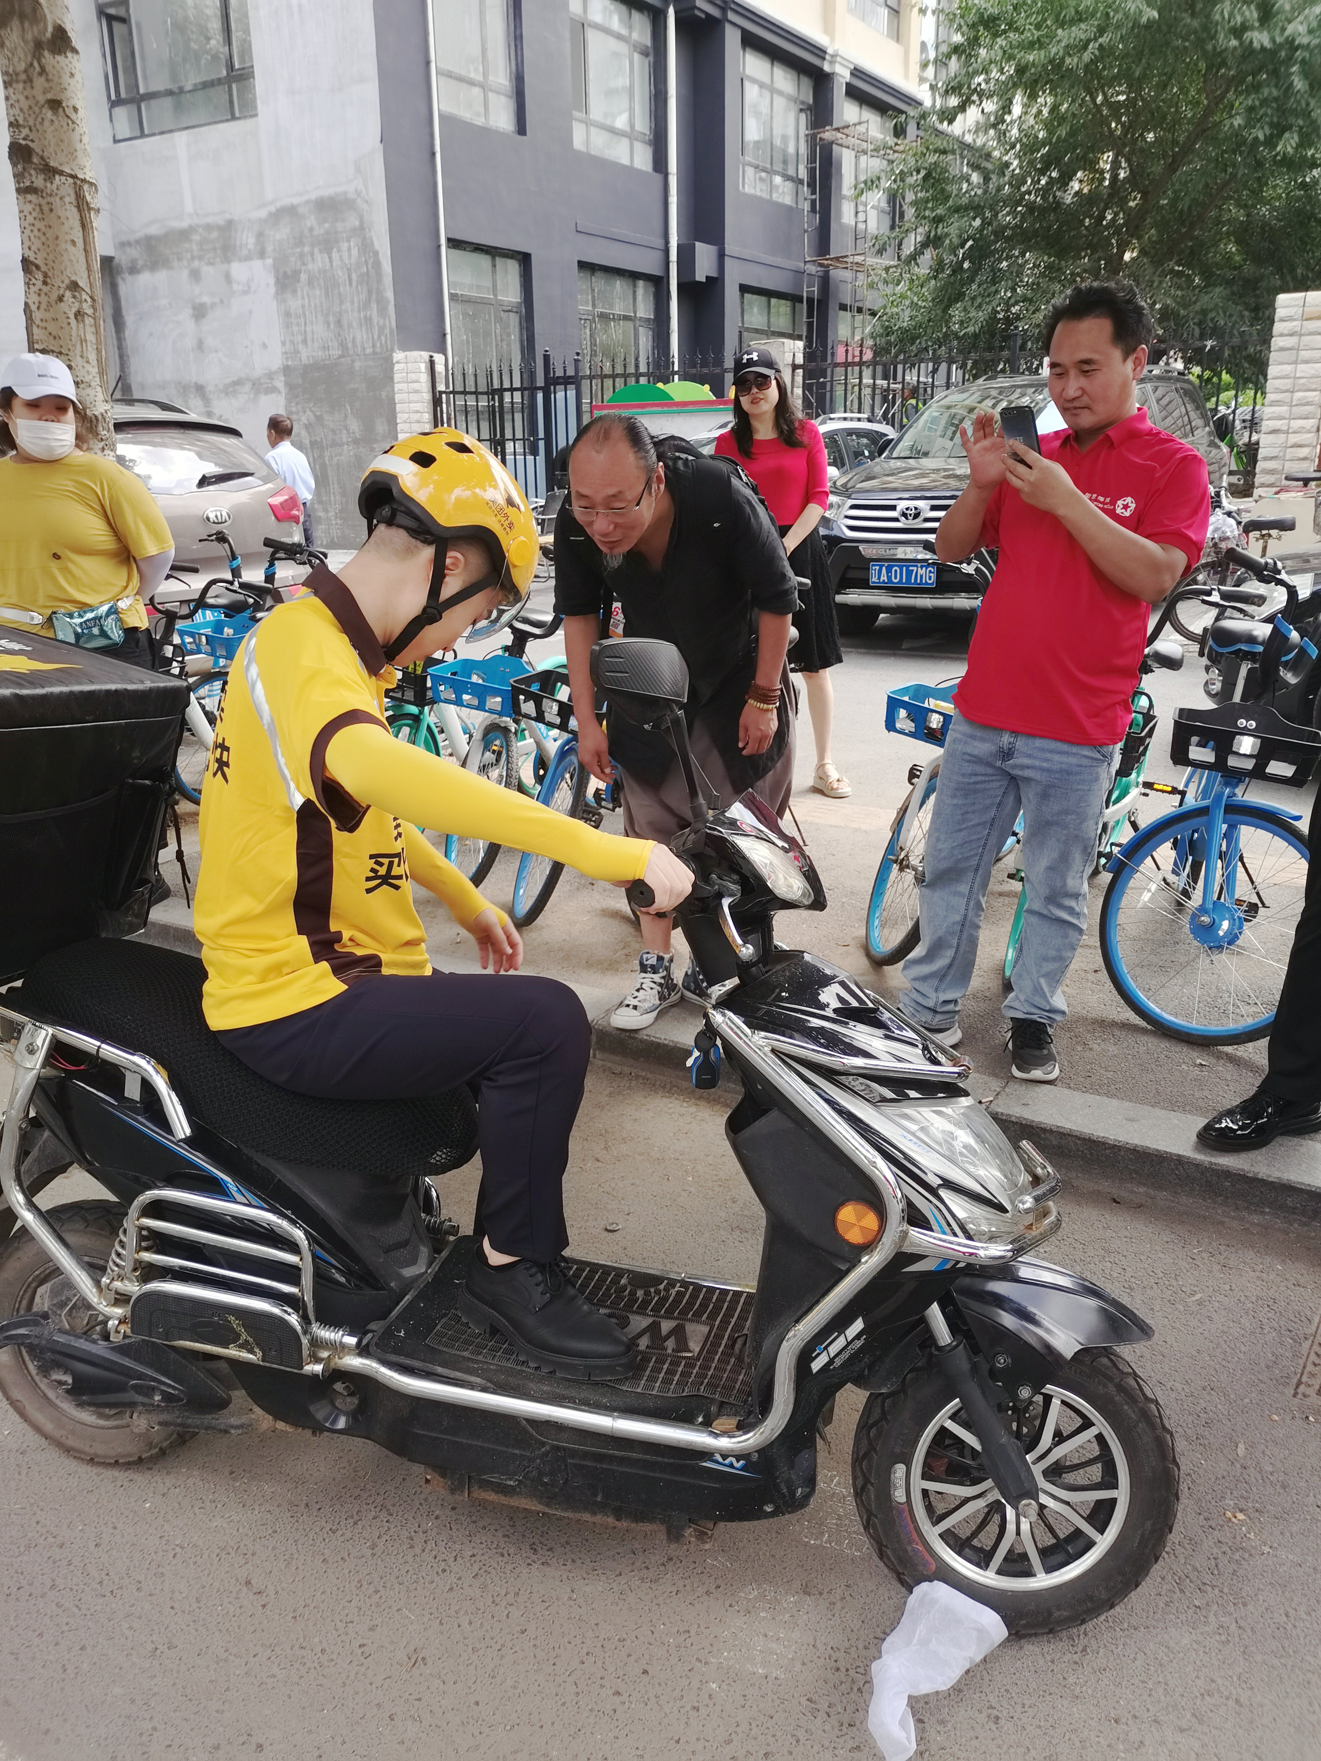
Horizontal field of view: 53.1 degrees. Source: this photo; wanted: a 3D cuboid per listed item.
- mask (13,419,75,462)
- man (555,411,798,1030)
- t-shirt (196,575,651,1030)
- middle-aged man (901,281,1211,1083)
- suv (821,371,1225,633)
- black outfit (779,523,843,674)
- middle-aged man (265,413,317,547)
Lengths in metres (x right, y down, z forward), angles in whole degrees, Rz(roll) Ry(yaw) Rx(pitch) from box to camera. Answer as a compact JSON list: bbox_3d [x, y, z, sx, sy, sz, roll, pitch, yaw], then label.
[{"bbox_3d":[-1.462,-1.049,3.144,0.150,0.105,0.080,-14,22,-35],"label":"mask"},{"bbox_3d":[0.039,-0.288,2.985,0.530,1.420,0.800,5,19,16],"label":"man"},{"bbox_3d":[-0.281,-0.085,1.600,0.600,0.550,0.470,0,18,2],"label":"t-shirt"},{"bbox_3d":[0.849,-0.392,2.850,0.600,1.680,0.500,9,20,28],"label":"middle-aged man"},{"bbox_3d":[2.801,-2.862,9.861,1.910,1.760,4.785,11,21,33],"label":"suv"},{"bbox_3d":[0.497,-1.071,5.057,0.400,0.570,0.300,6,19,19],"label":"black outfit"},{"bbox_3d":[-2.893,-2.729,10.244,0.360,1.680,0.500,15,23,40],"label":"middle-aged man"}]

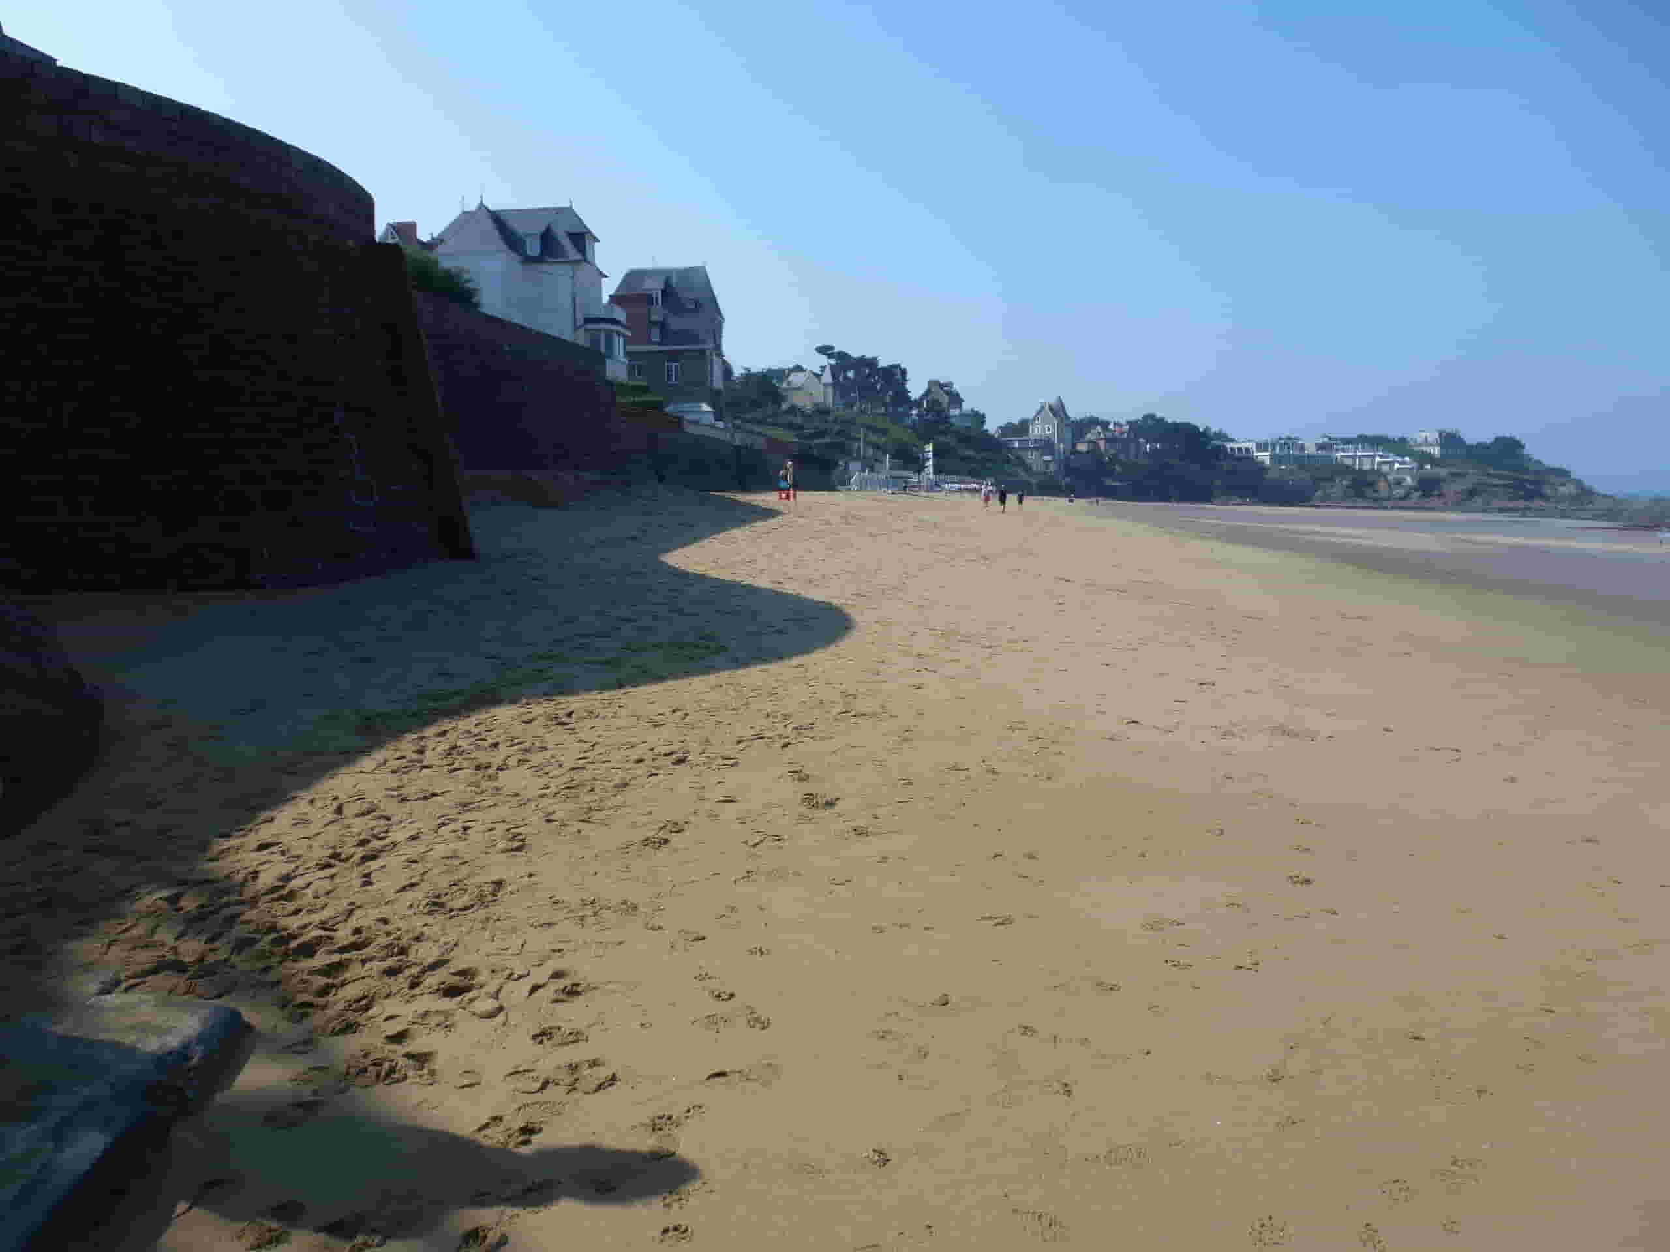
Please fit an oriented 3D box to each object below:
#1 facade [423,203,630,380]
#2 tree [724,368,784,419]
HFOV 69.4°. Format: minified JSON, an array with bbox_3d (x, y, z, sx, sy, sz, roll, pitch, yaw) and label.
[{"bbox_3d":[-19.495,-21.617,78.656,11.600,11.328,9.000,1,7,9],"label":"facade"},{"bbox_3d":[-10.167,-28.418,148.000,7.800,6.600,7.300,0,6,0],"label":"tree"}]

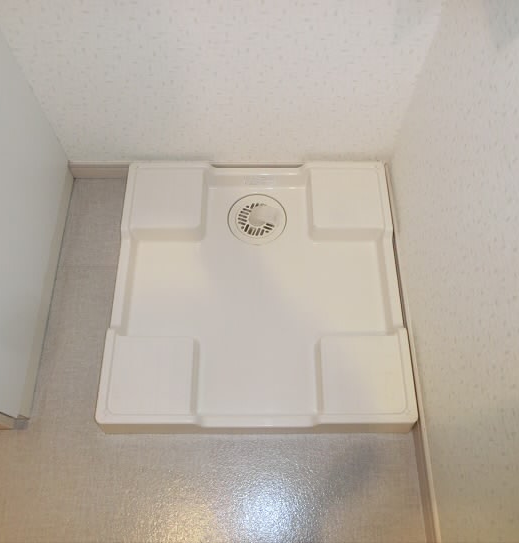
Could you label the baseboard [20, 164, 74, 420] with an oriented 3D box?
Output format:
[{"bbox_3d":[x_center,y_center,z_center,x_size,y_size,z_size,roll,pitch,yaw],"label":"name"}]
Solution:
[{"bbox_3d":[-0.493,0.021,1.166,0.013,0.058,0.617,0,65,0],"label":"baseboard"}]

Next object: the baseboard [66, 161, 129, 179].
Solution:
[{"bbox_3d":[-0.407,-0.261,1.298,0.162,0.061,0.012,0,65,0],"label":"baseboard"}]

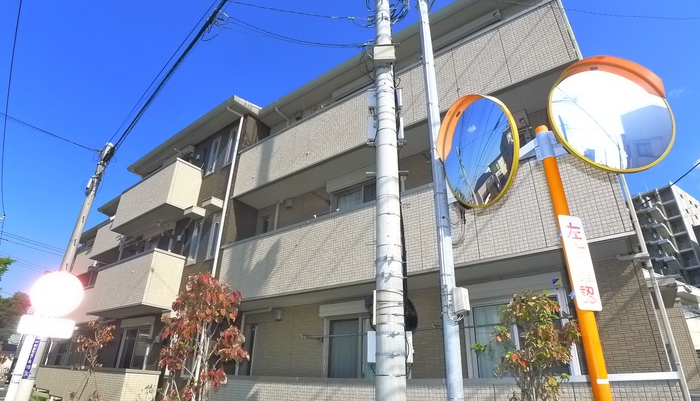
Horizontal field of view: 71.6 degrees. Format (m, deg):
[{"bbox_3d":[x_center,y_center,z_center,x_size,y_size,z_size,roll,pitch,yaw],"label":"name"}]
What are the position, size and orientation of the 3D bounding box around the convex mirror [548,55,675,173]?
[{"bbox_3d":[1.811,-0.596,3.323,0.860,0.870,0.210,1,-20,0],"label":"convex mirror"}]

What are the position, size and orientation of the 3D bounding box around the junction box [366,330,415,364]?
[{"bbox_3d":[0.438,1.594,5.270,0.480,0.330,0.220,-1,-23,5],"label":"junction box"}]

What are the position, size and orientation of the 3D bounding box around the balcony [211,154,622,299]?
[{"bbox_3d":[0.580,0.923,8.999,8.385,1.419,1.129,-17,-29,36],"label":"balcony"}]

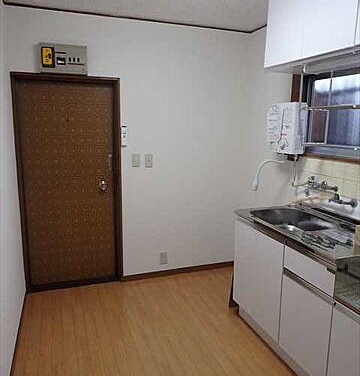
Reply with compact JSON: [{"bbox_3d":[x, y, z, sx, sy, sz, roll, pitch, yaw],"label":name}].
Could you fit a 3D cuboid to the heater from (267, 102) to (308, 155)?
[{"bbox_3d":[0.827,-0.460,2.597,0.130,0.379,0.310,-5,12,-28],"label":"heater"}]

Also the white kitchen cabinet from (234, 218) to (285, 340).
[{"bbox_3d":[0.765,0.607,2.434,0.500,0.661,0.610,-3,11,-20],"label":"white kitchen cabinet"}]

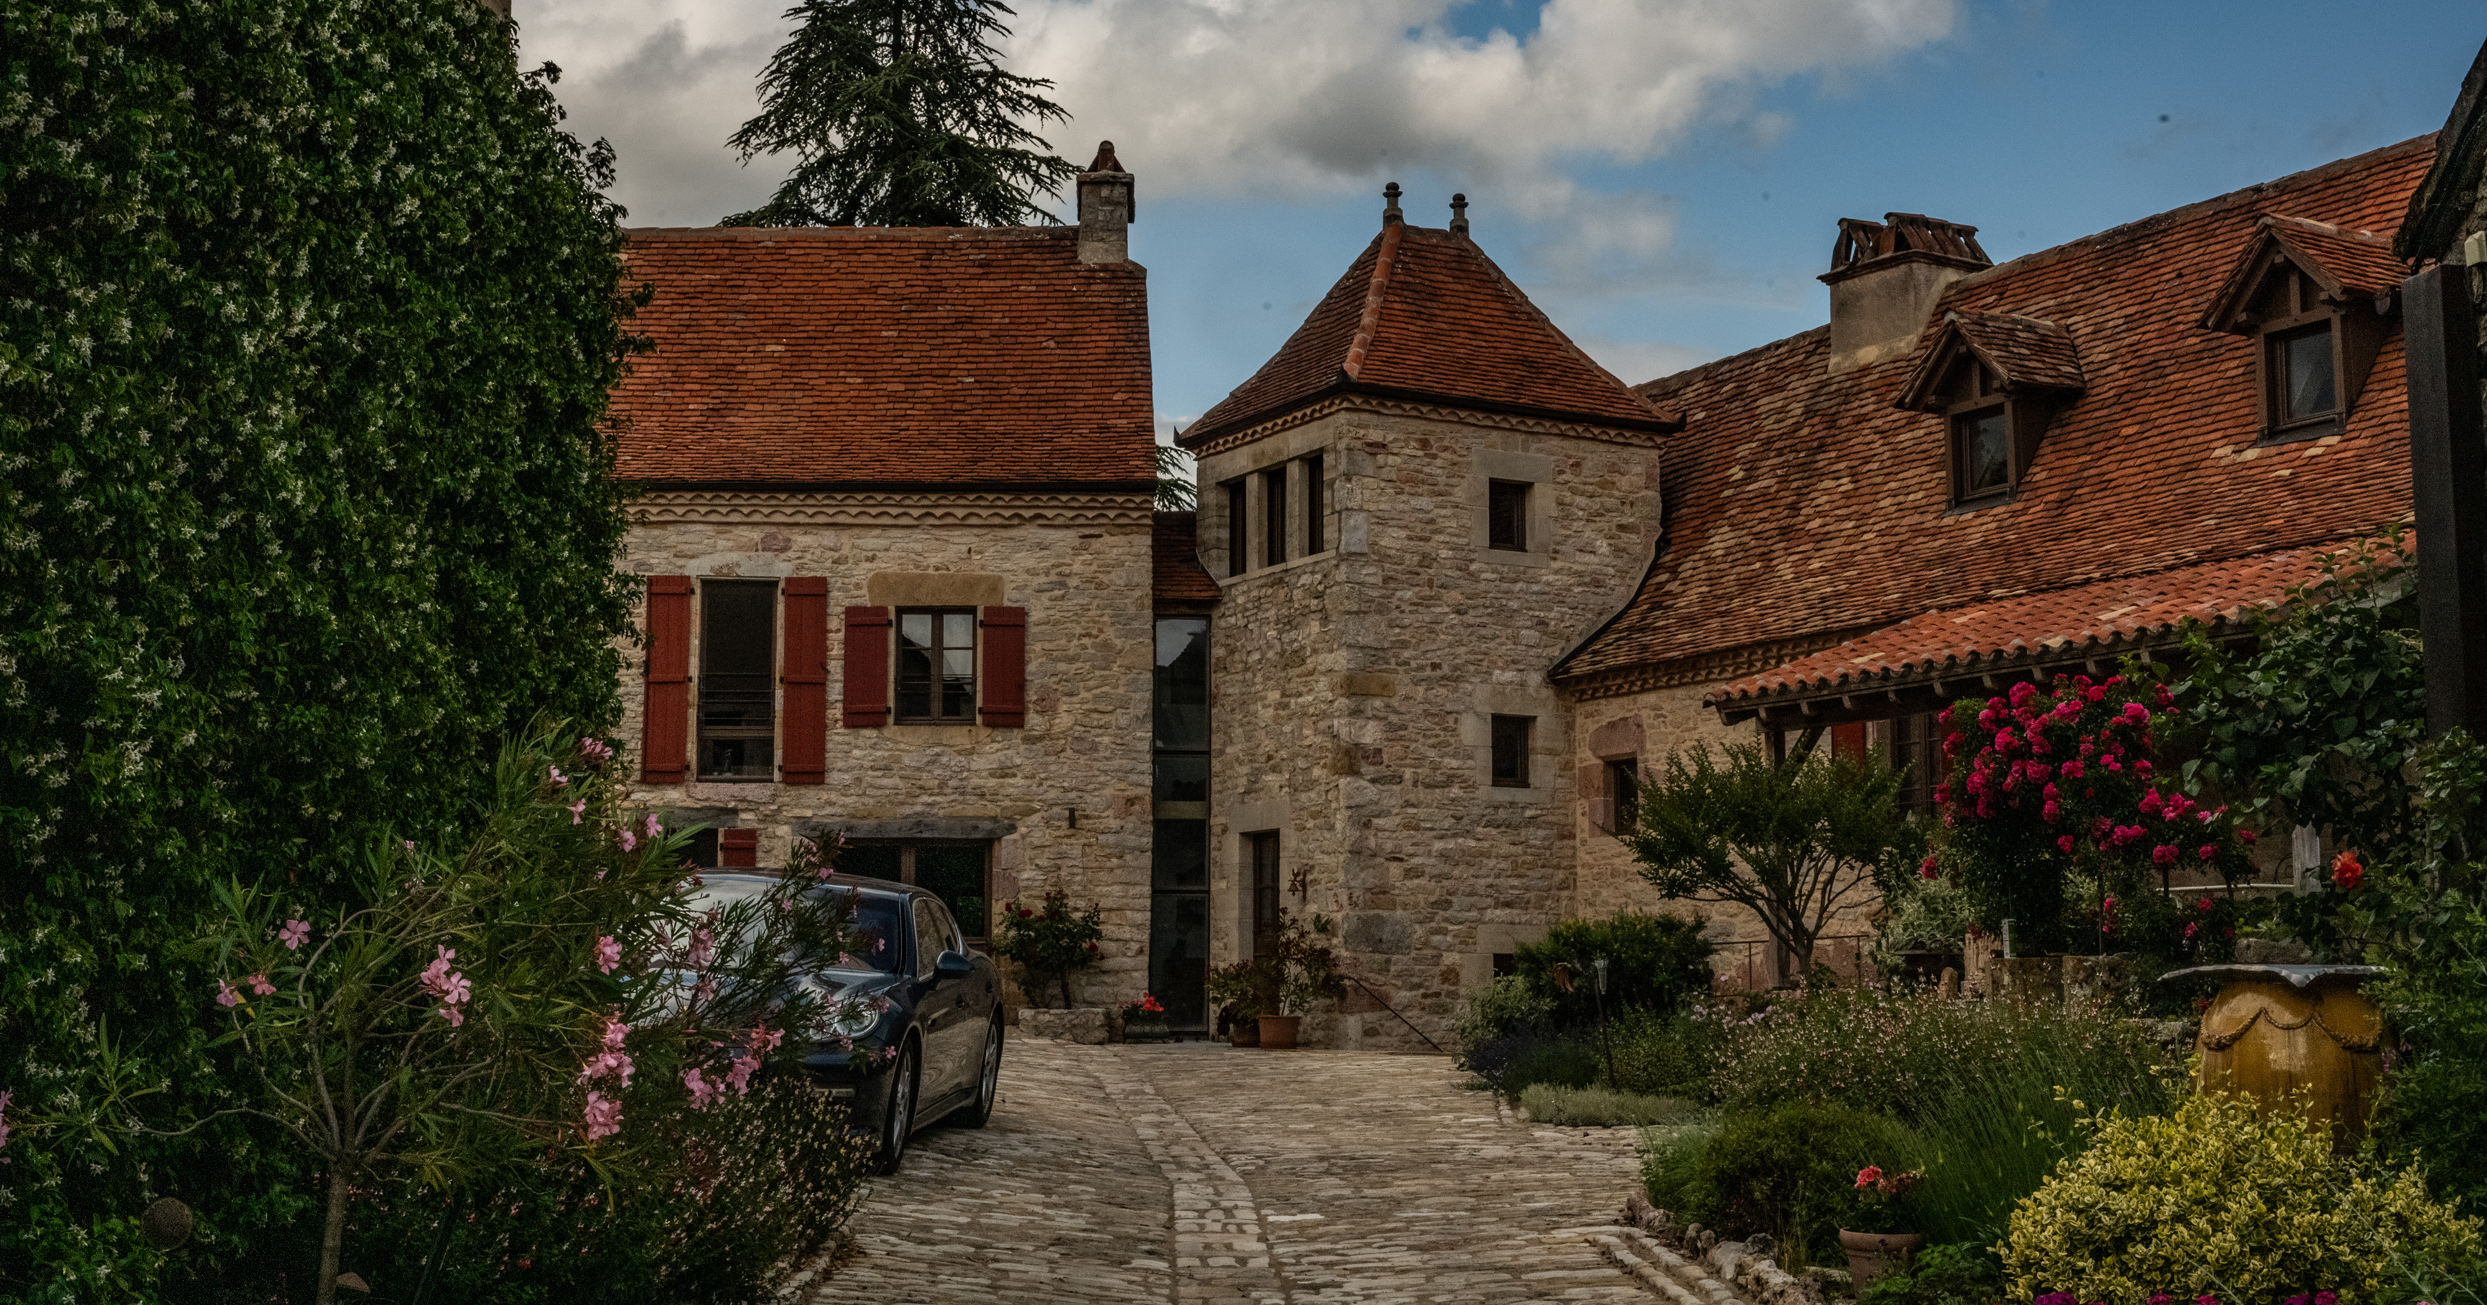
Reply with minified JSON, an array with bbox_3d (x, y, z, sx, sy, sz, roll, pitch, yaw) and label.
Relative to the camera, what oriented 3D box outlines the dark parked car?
[{"bbox_3d":[-2.461,1.895,14.912,1.940,1.420,4.950,4,-5,3],"label":"dark parked car"}]

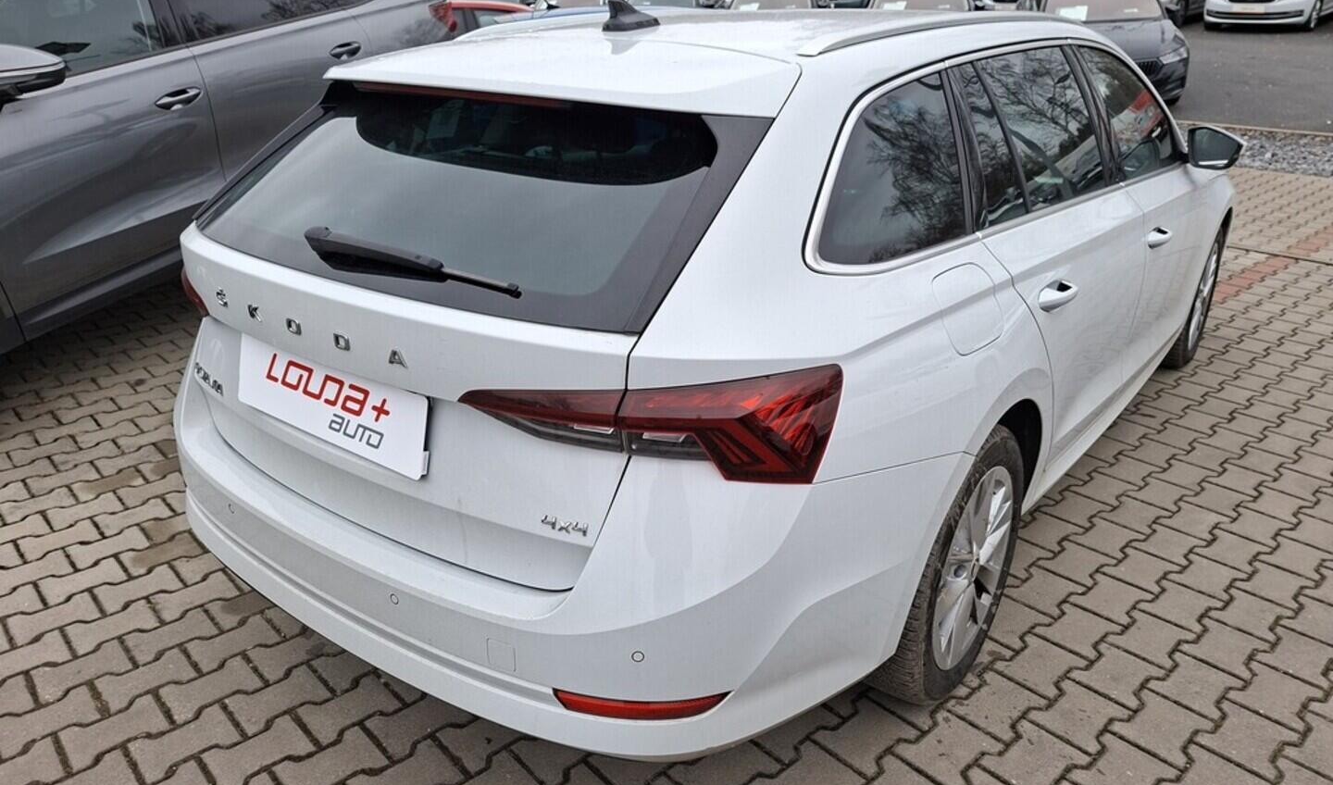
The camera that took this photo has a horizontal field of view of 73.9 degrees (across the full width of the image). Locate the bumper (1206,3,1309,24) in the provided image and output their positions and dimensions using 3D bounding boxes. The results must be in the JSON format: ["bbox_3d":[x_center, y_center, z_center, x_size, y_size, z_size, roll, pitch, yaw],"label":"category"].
[{"bbox_3d":[11.308,-7.314,17.058,0.500,0.420,1.780,-24,32,-38],"label":"bumper"}]

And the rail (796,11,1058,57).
[{"bbox_3d":[0.719,-0.824,1.991,0.065,0.080,1.750,17,28,34],"label":"rail"}]

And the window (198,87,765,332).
[{"bbox_3d":[-0.431,-0.366,1.557,1.220,0.100,0.442,17,66,34],"label":"window"}]

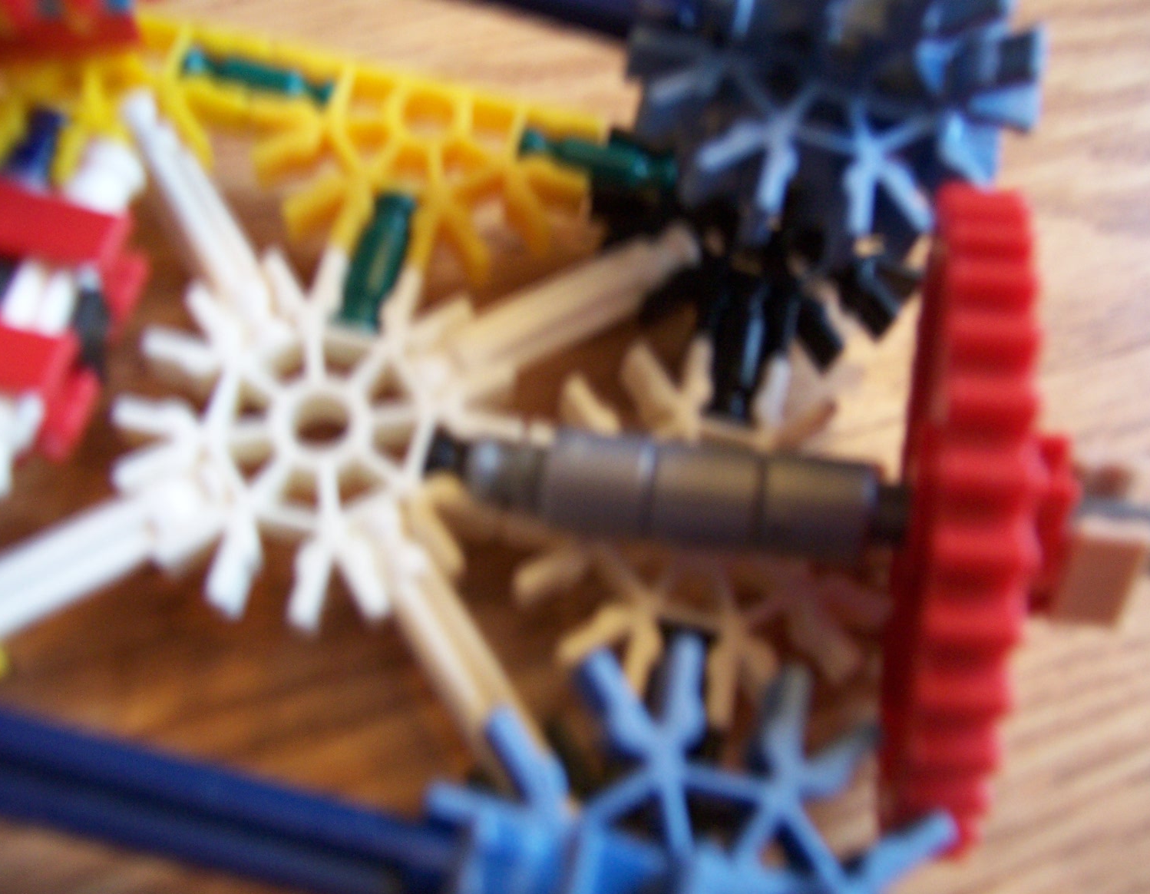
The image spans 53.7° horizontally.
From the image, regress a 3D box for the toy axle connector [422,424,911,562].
[{"bbox_3d":[0.008,0.004,0.106,0.045,0.009,0.009,6,66,13],"label":"toy axle connector"}]

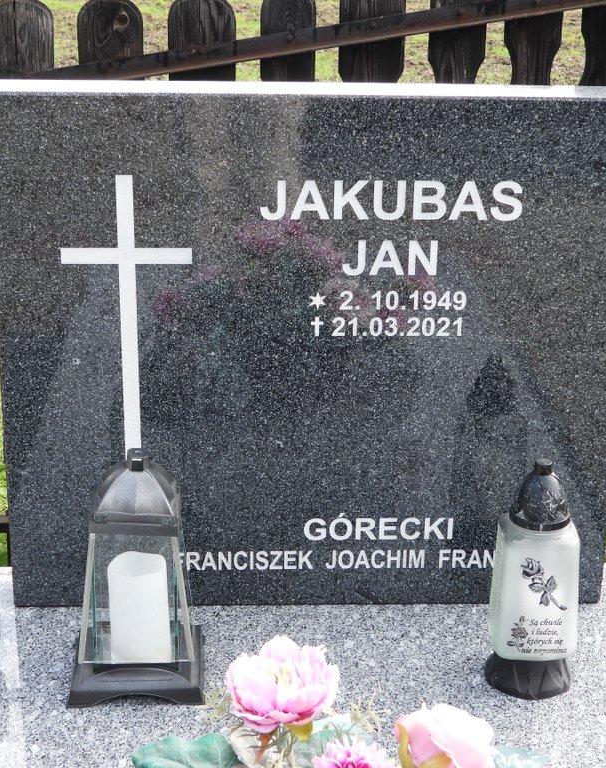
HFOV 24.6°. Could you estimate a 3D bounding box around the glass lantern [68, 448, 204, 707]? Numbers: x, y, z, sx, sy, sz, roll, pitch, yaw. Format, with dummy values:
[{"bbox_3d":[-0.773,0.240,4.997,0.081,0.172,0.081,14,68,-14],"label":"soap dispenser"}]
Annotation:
[{"bbox_3d":[-0.193,0.210,1.613,0.158,0.284,0.154,0,22,-5],"label":"glass lantern"}]

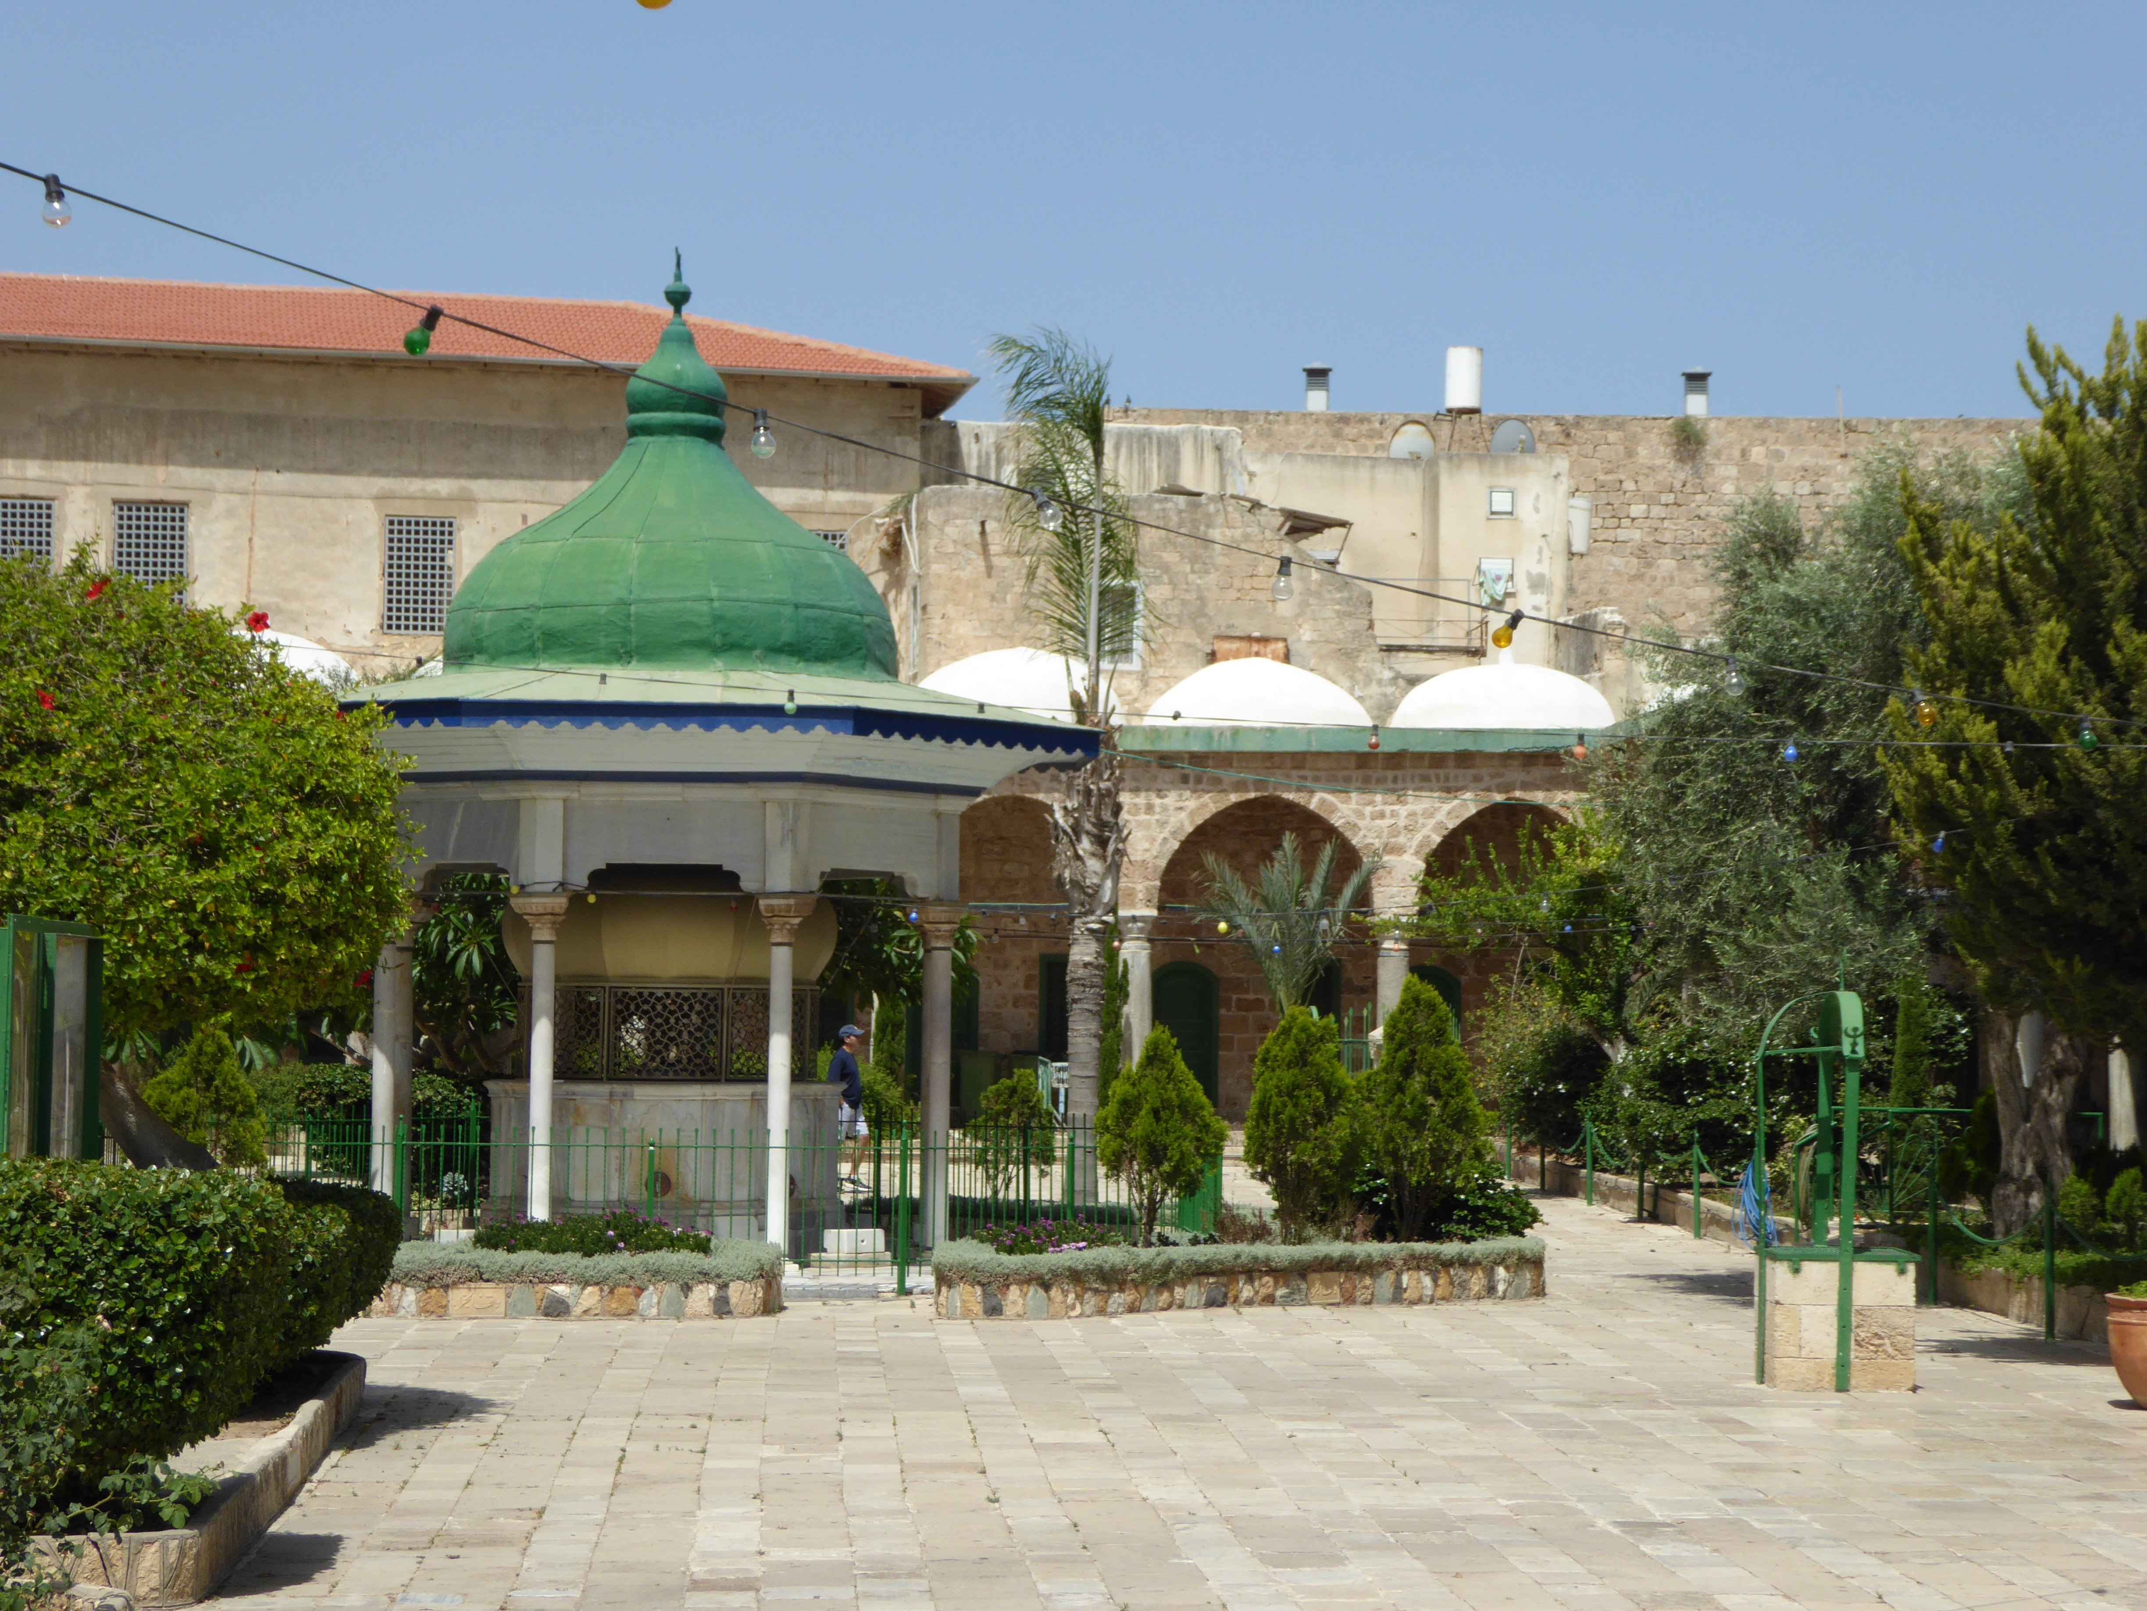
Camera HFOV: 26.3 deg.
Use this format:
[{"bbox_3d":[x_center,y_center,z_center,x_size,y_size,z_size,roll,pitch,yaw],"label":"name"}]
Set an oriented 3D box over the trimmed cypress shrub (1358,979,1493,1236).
[{"bbox_3d":[2.293,2.010,30.240,0.908,1.776,0.908,1,-3,-4],"label":"trimmed cypress shrub"}]

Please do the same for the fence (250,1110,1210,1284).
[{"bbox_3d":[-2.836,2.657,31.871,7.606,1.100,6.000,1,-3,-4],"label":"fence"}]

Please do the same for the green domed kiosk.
[{"bbox_3d":[-2.908,-0.455,32.823,6.140,7.044,6.140,1,-3,-4],"label":"green domed kiosk"}]

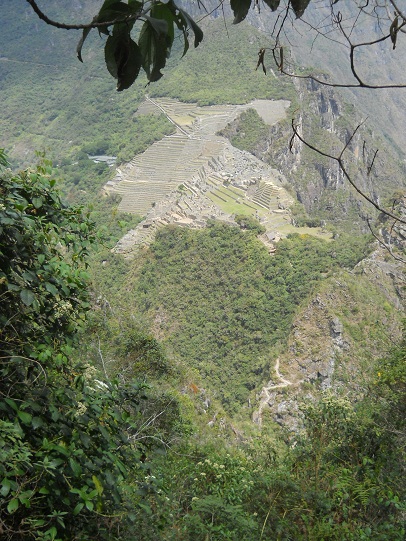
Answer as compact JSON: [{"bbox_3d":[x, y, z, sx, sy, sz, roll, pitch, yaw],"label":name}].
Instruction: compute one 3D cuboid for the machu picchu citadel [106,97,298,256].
[{"bbox_3d":[5.000,-140.574,770.820,270.000,125.000,520.000,0,21,0],"label":"machu picchu citadel"}]

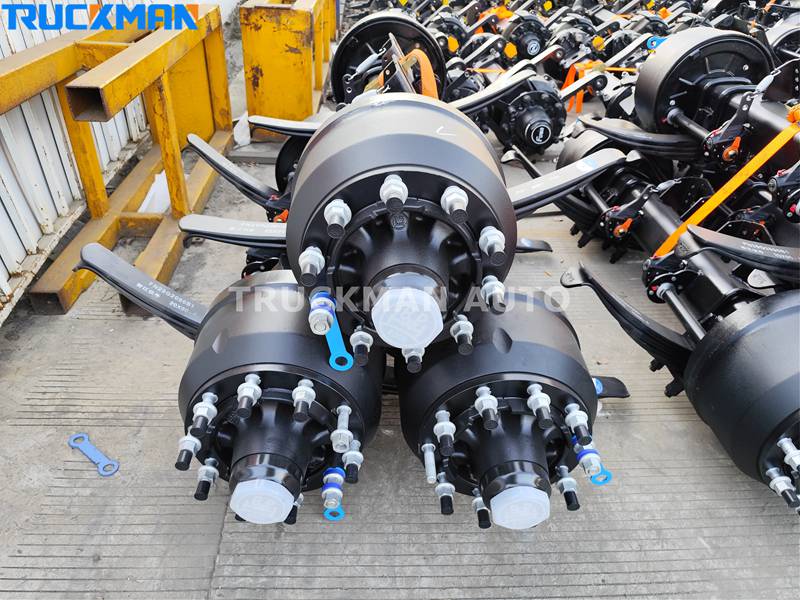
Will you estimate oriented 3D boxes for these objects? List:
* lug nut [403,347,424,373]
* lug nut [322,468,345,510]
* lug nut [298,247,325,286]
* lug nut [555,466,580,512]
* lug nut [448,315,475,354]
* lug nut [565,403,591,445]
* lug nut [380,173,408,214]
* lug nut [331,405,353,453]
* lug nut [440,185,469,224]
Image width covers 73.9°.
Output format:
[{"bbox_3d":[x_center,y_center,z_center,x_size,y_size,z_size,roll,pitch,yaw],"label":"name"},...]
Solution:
[{"bbox_3d":[0.028,0.110,1.038,0.046,0.046,0.069,3,34,-4],"label":"lug nut"},{"bbox_3d":[-0.146,0.412,1.169,0.046,0.046,0.090,3,33,-4],"label":"lug nut"},{"bbox_3d":[-0.154,-0.058,0.924,0.046,0.046,0.086,3,34,-4],"label":"lug nut"},{"bbox_3d":[0.374,0.416,1.178,0.045,0.045,0.093,3,33,-3],"label":"lug nut"},{"bbox_3d":[0.122,0.067,1.021,0.046,0.046,0.086,3,34,-4],"label":"lug nut"},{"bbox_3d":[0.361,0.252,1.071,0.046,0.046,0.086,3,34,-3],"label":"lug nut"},{"bbox_3d":[-0.009,-0.171,0.861,0.045,0.045,0.094,2,34,-4],"label":"lug nut"},{"bbox_3d":[-0.114,0.256,1.063,0.046,0.046,0.091,3,33,-4],"label":"lug nut"},{"bbox_3d":[0.093,-0.158,0.878,0.045,0.045,0.095,2,34,-4],"label":"lug nut"}]

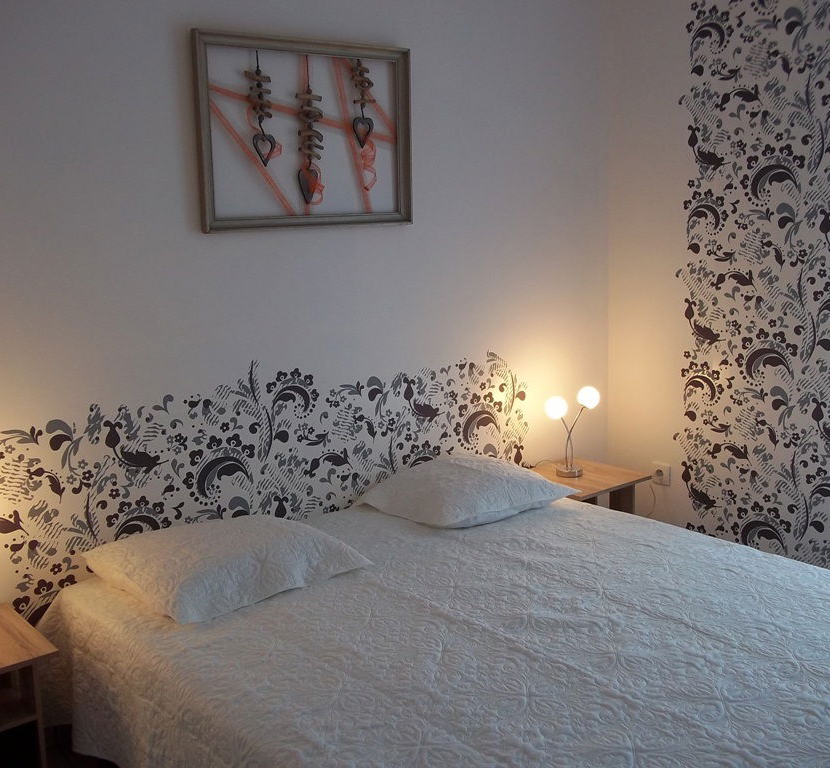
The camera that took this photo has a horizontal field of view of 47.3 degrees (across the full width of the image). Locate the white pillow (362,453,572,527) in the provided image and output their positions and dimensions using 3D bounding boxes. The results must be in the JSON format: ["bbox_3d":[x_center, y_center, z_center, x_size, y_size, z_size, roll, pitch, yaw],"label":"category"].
[{"bbox_3d":[0.188,0.335,3.212,0.650,0.155,0.460,-9,12,-37],"label":"white pillow"}]

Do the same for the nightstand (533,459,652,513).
[{"bbox_3d":[0.617,0.583,3.623,0.425,0.470,0.375,-10,12,-40],"label":"nightstand"}]

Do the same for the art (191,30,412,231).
[{"bbox_3d":[-0.319,-0.764,2.936,0.745,0.560,0.035,-9,12,-37],"label":"art"}]

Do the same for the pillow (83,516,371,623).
[{"bbox_3d":[-0.516,0.463,2.648,0.650,0.140,0.480,-9,12,-37],"label":"pillow"}]

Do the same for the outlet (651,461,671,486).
[{"bbox_3d":[0.979,0.360,3.763,0.014,0.086,0.084,-9,12,-37],"label":"outlet"}]

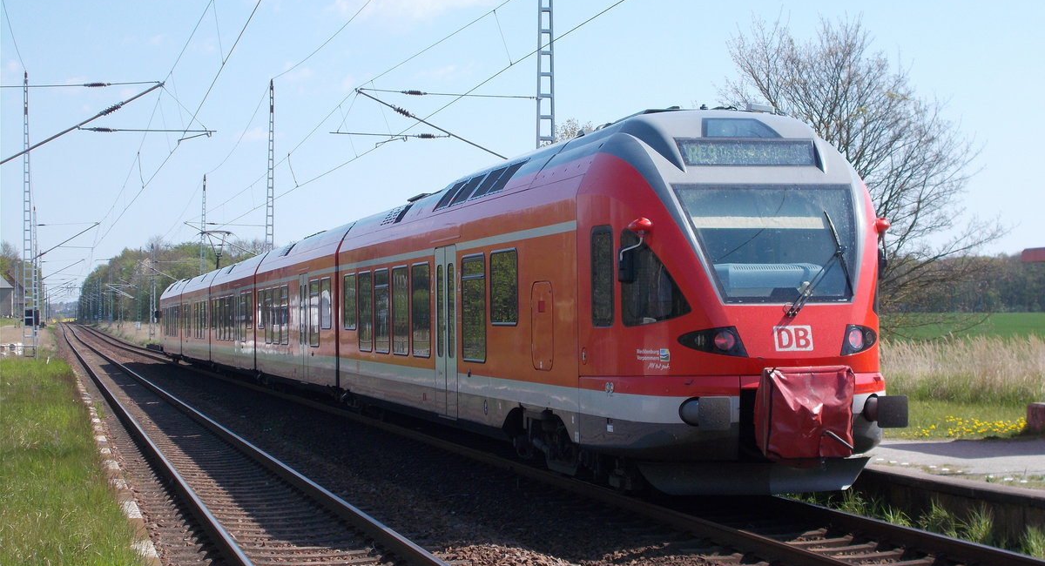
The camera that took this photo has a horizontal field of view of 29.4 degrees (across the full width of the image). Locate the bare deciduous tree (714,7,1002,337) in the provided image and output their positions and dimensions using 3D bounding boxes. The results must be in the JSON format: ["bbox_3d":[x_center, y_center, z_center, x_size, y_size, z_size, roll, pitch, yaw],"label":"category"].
[{"bbox_3d":[8.700,-2.250,53.000,8.500,9.800,8.200,0,-1,0],"label":"bare deciduous tree"}]

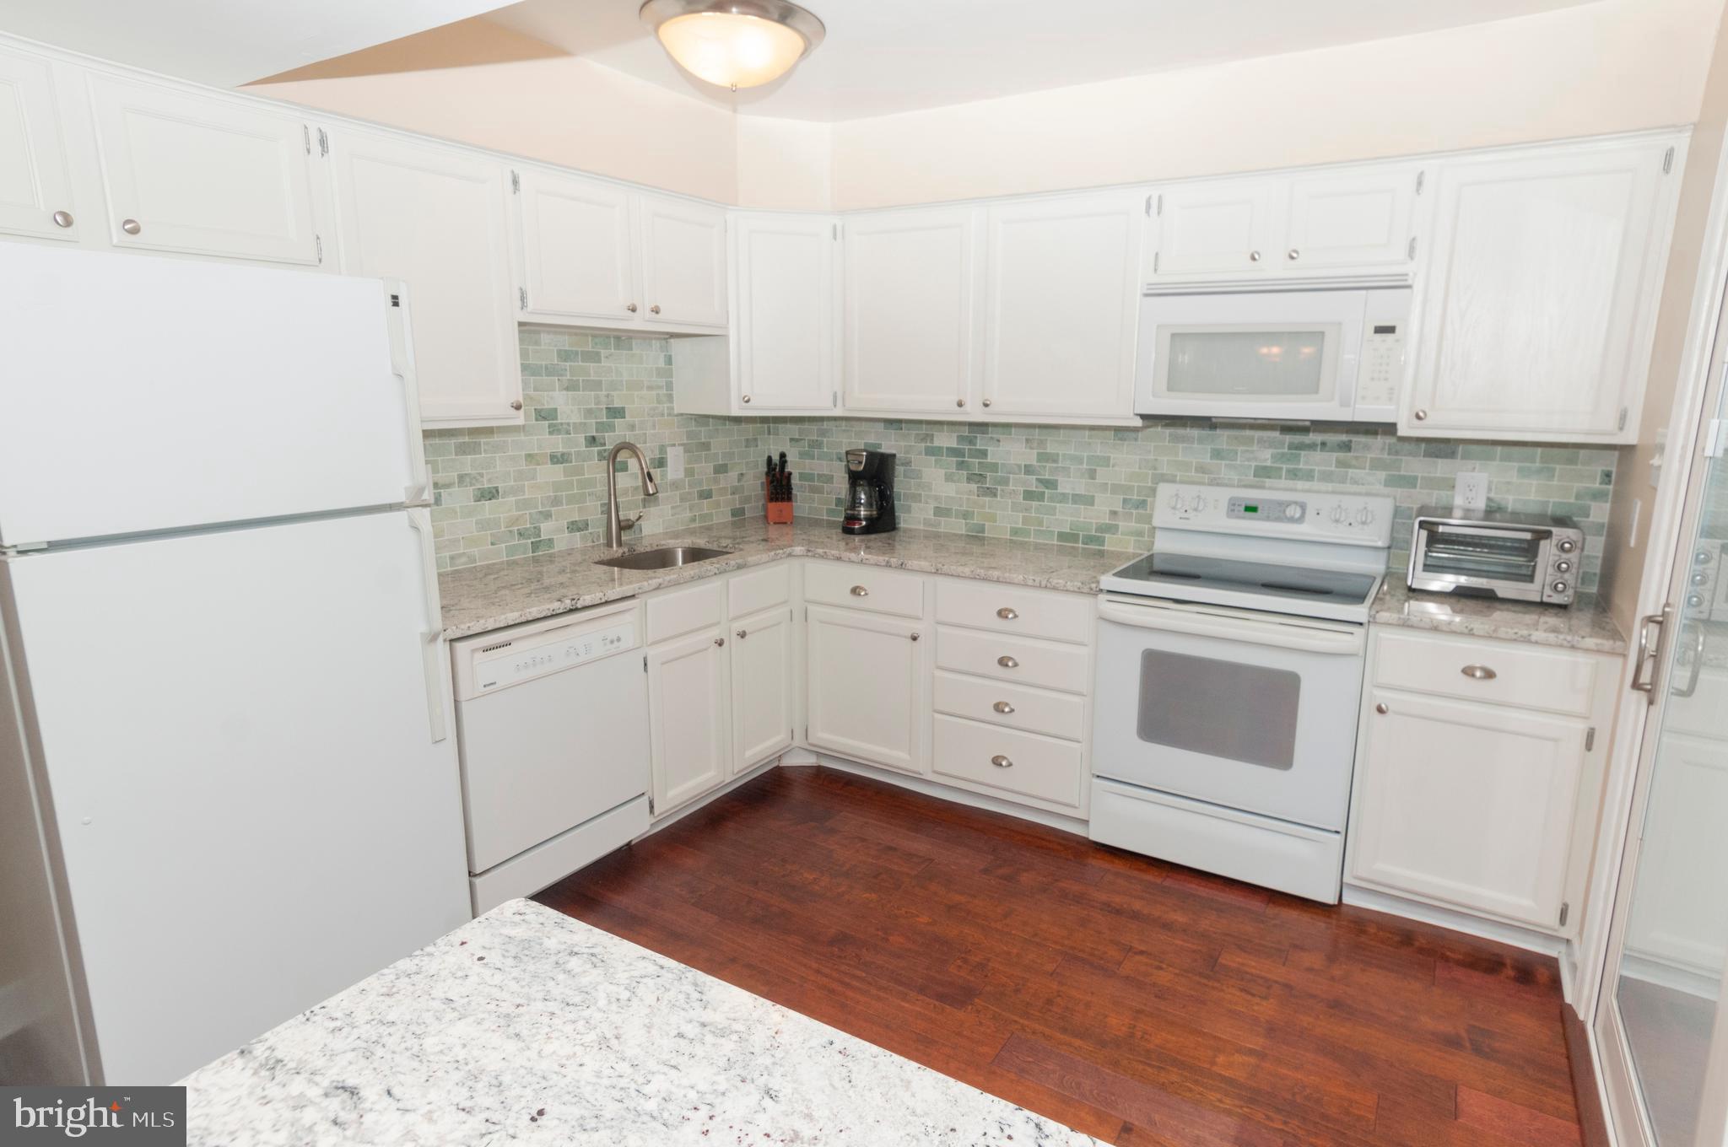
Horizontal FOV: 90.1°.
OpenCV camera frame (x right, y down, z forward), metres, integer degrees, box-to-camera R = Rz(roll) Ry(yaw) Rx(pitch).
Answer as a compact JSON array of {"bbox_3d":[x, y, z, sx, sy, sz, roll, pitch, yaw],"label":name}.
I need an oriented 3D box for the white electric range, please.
[{"bbox_3d":[1.244,0.335,2.886,0.757,1.160,0.655,7,13,30],"label":"white electric range"}]

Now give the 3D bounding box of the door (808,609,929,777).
[{"bbox_3d":[0.003,0.435,3.298,0.519,0.583,0.025,7,13,30],"label":"door"}]

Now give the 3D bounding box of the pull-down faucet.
[{"bbox_3d":[-0.848,-0.300,3.250,0.249,0.403,0.117,9,15,34],"label":"pull-down faucet"}]

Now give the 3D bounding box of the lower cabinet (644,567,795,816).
[{"bbox_3d":[-0.741,0.353,3.257,0.610,0.800,0.830,7,13,30],"label":"lower cabinet"}]

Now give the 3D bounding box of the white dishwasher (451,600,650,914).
[{"bbox_3d":[-1.134,0.512,2.724,0.619,0.875,0.619,9,15,34],"label":"white dishwasher"}]

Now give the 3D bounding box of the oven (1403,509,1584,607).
[{"bbox_3d":[1.902,-0.049,2.613,0.395,0.220,0.290,9,14,35],"label":"oven"}]

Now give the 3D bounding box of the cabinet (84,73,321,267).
[{"bbox_3d":[-1.474,-0.898,1.963,0.025,0.335,0.409,9,15,34],"label":"cabinet"}]

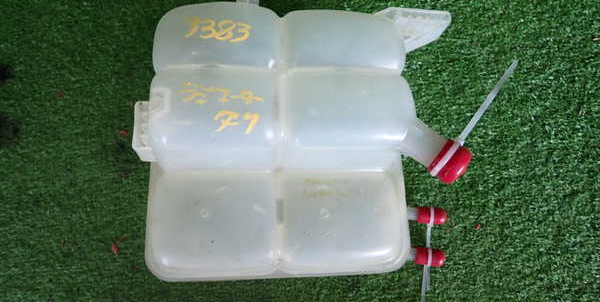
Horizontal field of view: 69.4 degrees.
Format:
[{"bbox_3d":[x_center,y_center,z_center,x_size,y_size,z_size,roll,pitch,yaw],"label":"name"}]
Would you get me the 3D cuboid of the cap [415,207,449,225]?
[{"bbox_3d":[0.116,0.057,0.380,0.028,0.015,0.015,5,65,3],"label":"cap"}]

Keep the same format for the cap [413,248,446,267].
[{"bbox_3d":[0.111,0.091,0.372,0.027,0.015,0.015,5,65,3],"label":"cap"}]

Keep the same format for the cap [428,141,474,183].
[{"bbox_3d":[0.135,0.010,0.390,0.036,0.036,0.027,-42,74,-17],"label":"cap"}]

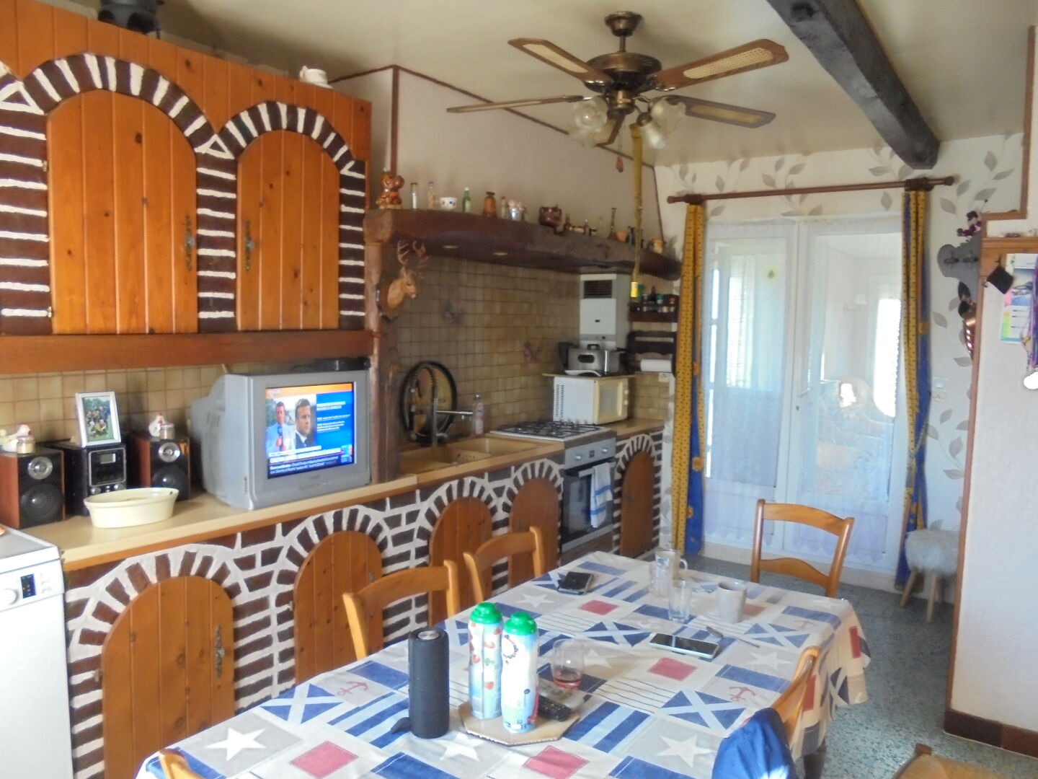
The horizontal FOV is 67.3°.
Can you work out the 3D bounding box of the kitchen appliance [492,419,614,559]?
[{"bbox_3d":[0.190,0.678,4.703,0.620,0.878,0.600,5,6,35],"label":"kitchen appliance"}]

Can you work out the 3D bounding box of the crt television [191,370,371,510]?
[{"bbox_3d":[-0.948,0.154,3.036,0.460,0.458,0.575,5,6,33],"label":"crt television"}]

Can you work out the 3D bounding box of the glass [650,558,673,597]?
[{"bbox_3d":[0.436,0.576,2.386,0.067,0.103,0.067,1,5,0],"label":"glass"}]

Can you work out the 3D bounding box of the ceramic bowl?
[{"bbox_3d":[-1.244,0.381,2.509,0.280,0.086,0.172,-2,7,-37],"label":"ceramic bowl"}]

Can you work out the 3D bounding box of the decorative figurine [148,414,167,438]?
[{"bbox_3d":[-1.311,0.127,2.828,0.070,0.082,0.075,-3,7,-41],"label":"decorative figurine"}]

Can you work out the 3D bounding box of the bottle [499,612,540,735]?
[{"bbox_3d":[0.005,0.525,1.464,0.071,0.218,0.071,1,5,0],"label":"bottle"}]

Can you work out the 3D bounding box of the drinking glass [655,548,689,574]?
[{"bbox_3d":[0.455,0.527,2.320,0.098,0.096,0.077,1,5,0],"label":"drinking glass"}]

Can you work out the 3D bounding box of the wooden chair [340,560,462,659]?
[{"bbox_3d":[-0.135,0.916,1.858,0.460,0.875,0.430,5,6,37],"label":"wooden chair"}]

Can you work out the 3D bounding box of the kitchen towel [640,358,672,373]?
[{"bbox_3d":[0.928,-0.164,5.307,0.235,0.105,0.105,5,6,35],"label":"kitchen towel"}]

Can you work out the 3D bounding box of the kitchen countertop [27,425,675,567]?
[{"bbox_3d":[-0.374,0.345,3.902,0.610,0.056,3.870,5,6,35],"label":"kitchen countertop"}]

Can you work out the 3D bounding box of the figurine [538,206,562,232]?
[{"bbox_3d":[0.161,-0.866,3.964,0.110,0.130,0.118,5,6,35],"label":"figurine"}]

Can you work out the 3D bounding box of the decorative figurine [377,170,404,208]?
[{"bbox_3d":[-0.503,-0.784,3.062,0.105,0.153,0.105,4,6,30],"label":"decorative figurine"}]

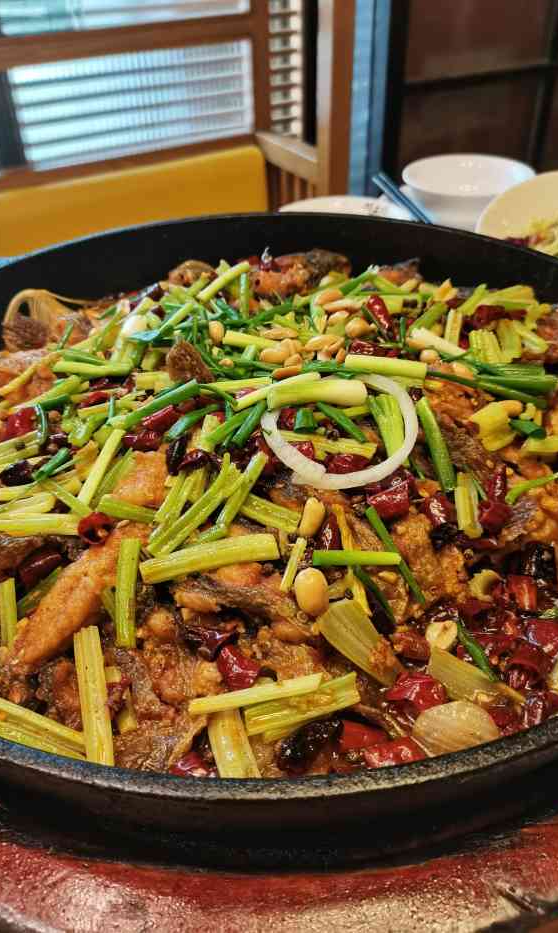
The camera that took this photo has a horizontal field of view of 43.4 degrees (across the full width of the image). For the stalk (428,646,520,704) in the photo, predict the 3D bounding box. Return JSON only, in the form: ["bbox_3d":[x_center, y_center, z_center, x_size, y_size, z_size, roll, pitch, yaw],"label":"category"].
[{"bbox_3d":[0.052,0.056,0.187,0.023,0.005,0.009,16,41,21],"label":"stalk"}]

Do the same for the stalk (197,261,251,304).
[{"bbox_3d":[-0.030,-0.103,0.391,0.036,0.005,0.006,-39,51,-26],"label":"stalk"}]

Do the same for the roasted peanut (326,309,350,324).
[{"bbox_3d":[0.029,-0.074,0.347,0.013,0.007,0.008,-24,44,-26],"label":"roasted peanut"}]

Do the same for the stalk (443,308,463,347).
[{"bbox_3d":[0.083,-0.066,0.335,0.007,0.005,0.035,9,45,13],"label":"stalk"}]

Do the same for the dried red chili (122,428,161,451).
[{"bbox_3d":[-0.056,-0.011,0.288,0.016,0.007,0.008,-4,39,3],"label":"dried red chili"}]

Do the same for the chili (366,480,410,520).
[{"bbox_3d":[0.036,0.011,0.232,0.013,0.009,0.011,-10,38,-11],"label":"chili"}]

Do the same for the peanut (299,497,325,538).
[{"bbox_3d":[0.011,0.017,0.239,0.007,0.007,0.015,11,52,14],"label":"peanut"}]

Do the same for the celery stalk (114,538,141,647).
[{"bbox_3d":[-0.043,0.035,0.201,0.006,0.005,0.039,-5,38,-5],"label":"celery stalk"}]

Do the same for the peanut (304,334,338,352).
[{"bbox_3d":[0.019,-0.057,0.327,0.016,0.006,0.007,-16,41,-11],"label":"peanut"}]

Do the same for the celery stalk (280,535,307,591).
[{"bbox_3d":[0.005,0.029,0.209,0.003,0.003,0.020,8,38,12],"label":"celery stalk"}]

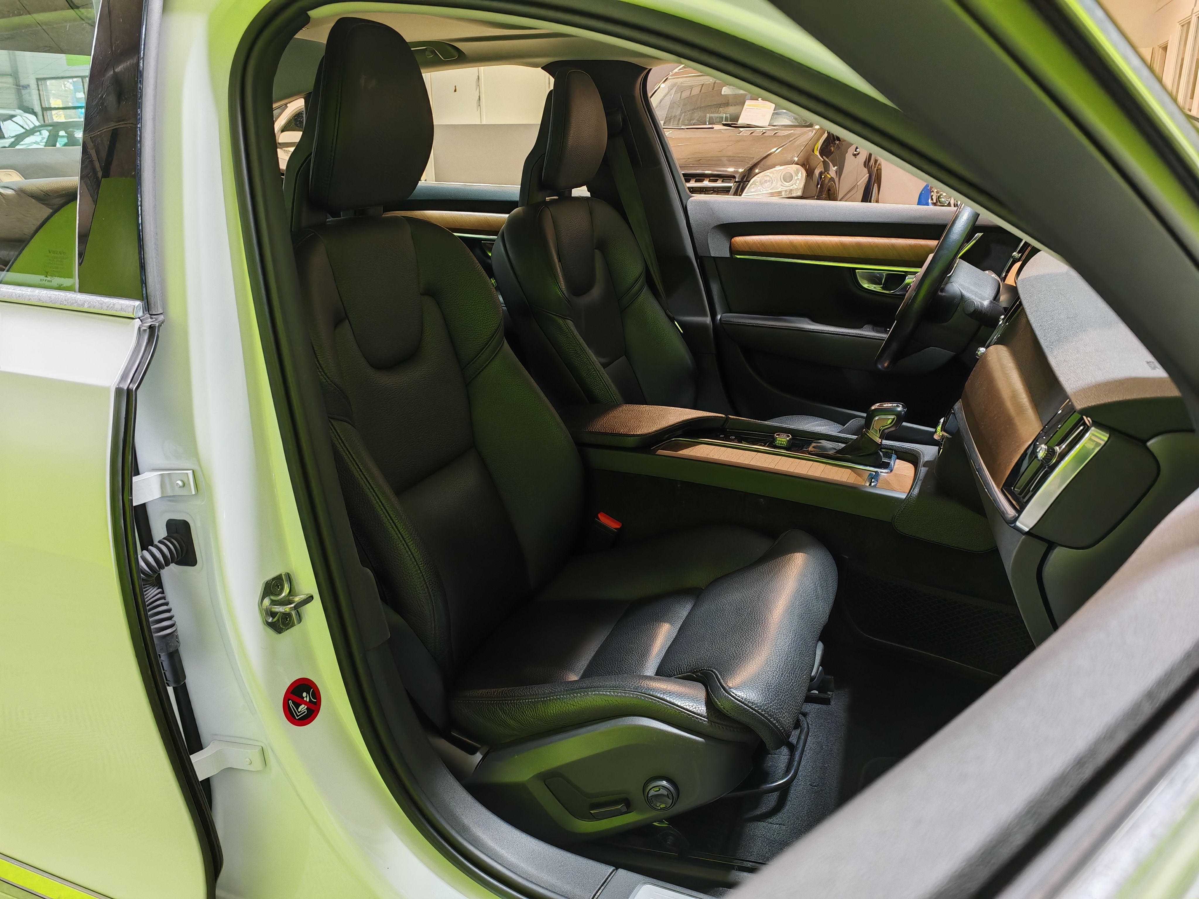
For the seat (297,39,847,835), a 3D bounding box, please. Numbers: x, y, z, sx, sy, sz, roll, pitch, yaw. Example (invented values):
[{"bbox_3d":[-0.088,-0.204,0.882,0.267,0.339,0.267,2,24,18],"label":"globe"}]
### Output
[{"bbox_3d":[-0.057,-0.070,1.188,0.720,0.910,0.530,6,18,18],"label":"seat"}]

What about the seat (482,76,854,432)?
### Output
[{"bbox_3d":[0.176,-0.277,1.865,0.700,0.910,0.530,6,18,18],"label":"seat"}]

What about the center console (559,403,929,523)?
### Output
[{"bbox_3d":[0.174,0.002,1.542,0.710,0.155,0.250,6,18,18],"label":"center console"}]

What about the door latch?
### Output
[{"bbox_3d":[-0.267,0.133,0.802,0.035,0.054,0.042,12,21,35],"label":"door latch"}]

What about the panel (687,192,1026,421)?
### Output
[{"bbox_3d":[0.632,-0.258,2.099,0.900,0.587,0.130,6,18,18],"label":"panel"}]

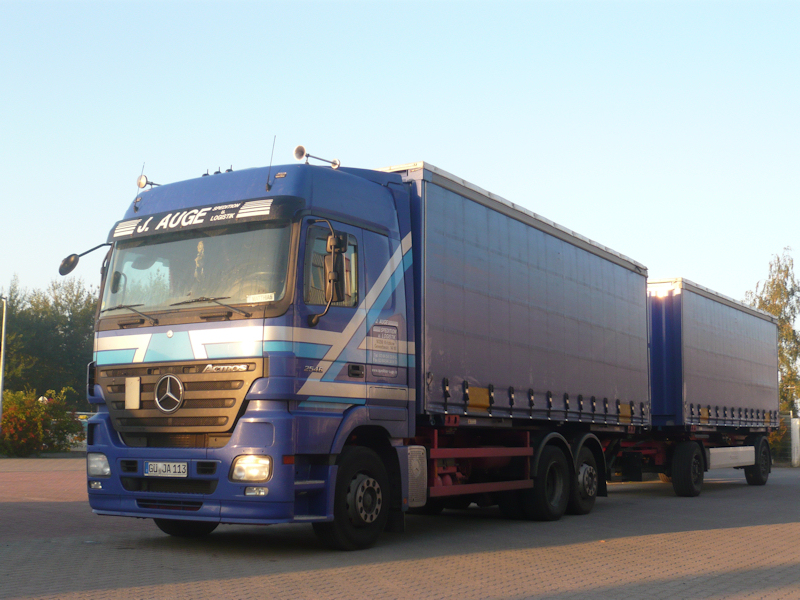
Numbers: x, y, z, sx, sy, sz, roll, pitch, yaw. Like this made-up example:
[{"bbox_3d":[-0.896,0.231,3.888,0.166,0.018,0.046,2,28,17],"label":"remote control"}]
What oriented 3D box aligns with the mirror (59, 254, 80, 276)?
[{"bbox_3d":[-3.214,-0.335,10.105,0.100,0.265,0.220,38,1,15],"label":"mirror"}]

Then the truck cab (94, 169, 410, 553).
[{"bbox_3d":[-1.507,0.514,10.466,2.520,3.820,2.340,-4,-9,31],"label":"truck cab"}]

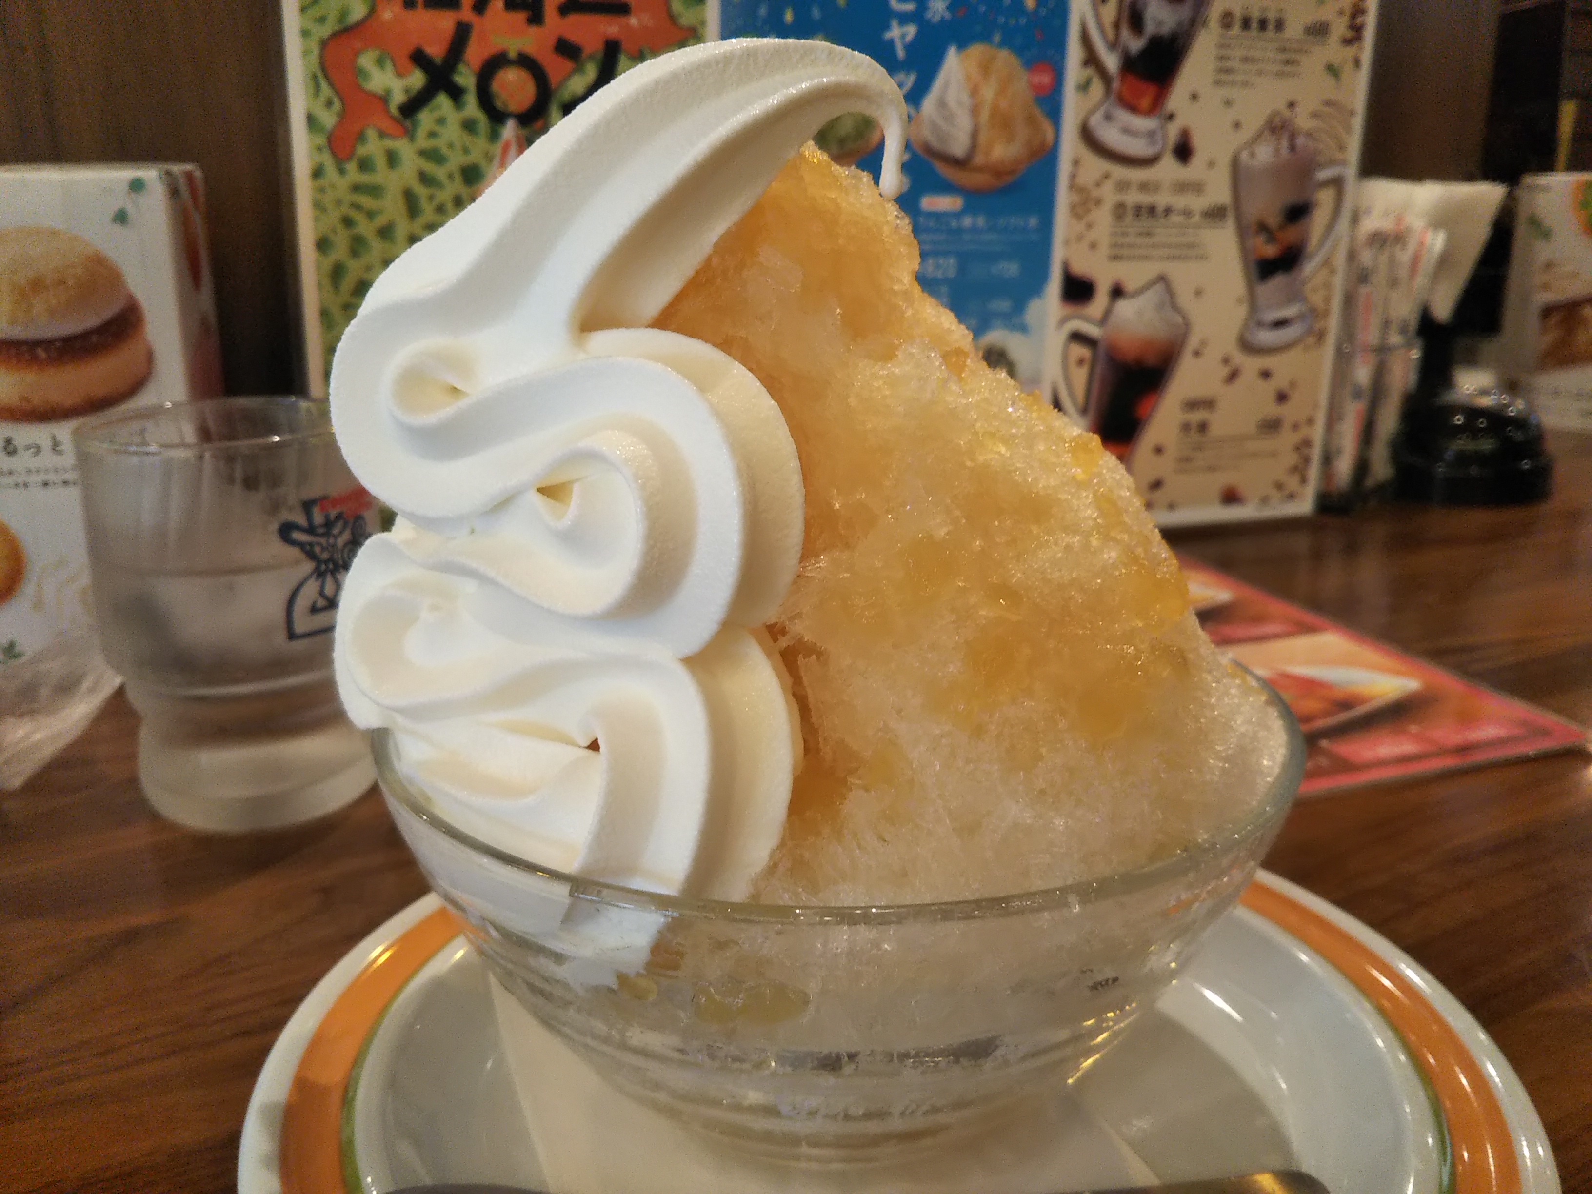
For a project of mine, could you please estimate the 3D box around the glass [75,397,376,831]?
[{"bbox_3d":[-0.139,0.002,0.354,0.073,0.095,0.073,0,16,0],"label":"glass"}]

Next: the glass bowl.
[{"bbox_3d":[0.006,0.045,0.233,0.144,0.063,0.144,0,16,0],"label":"glass bowl"}]

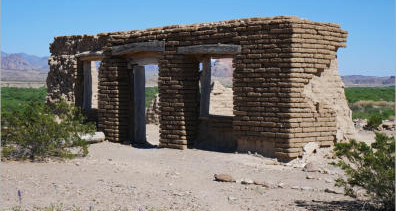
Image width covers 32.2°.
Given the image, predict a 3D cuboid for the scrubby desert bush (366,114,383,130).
[{"bbox_3d":[6.956,0.616,27.043,0.620,0.580,0.600,0,2,0],"label":"scrubby desert bush"}]

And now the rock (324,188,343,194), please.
[{"bbox_3d":[2.141,1.343,10.842,0.260,0.070,0.170,0,2,12],"label":"rock"}]

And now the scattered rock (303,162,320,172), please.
[{"bbox_3d":[2.258,1.211,13.651,0.320,0.170,0.250,0,2,0],"label":"scattered rock"}]

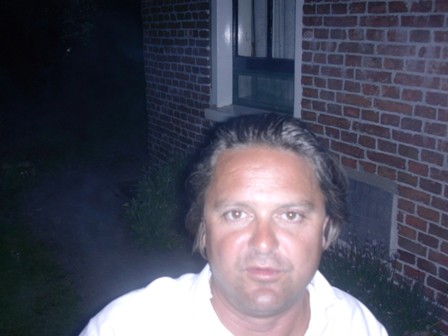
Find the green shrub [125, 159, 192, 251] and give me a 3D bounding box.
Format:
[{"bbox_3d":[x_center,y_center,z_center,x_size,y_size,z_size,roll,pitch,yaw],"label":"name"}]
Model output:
[{"bbox_3d":[-0.475,0.250,4.050,0.480,0.600,0.600,-8,16,-29],"label":"green shrub"}]

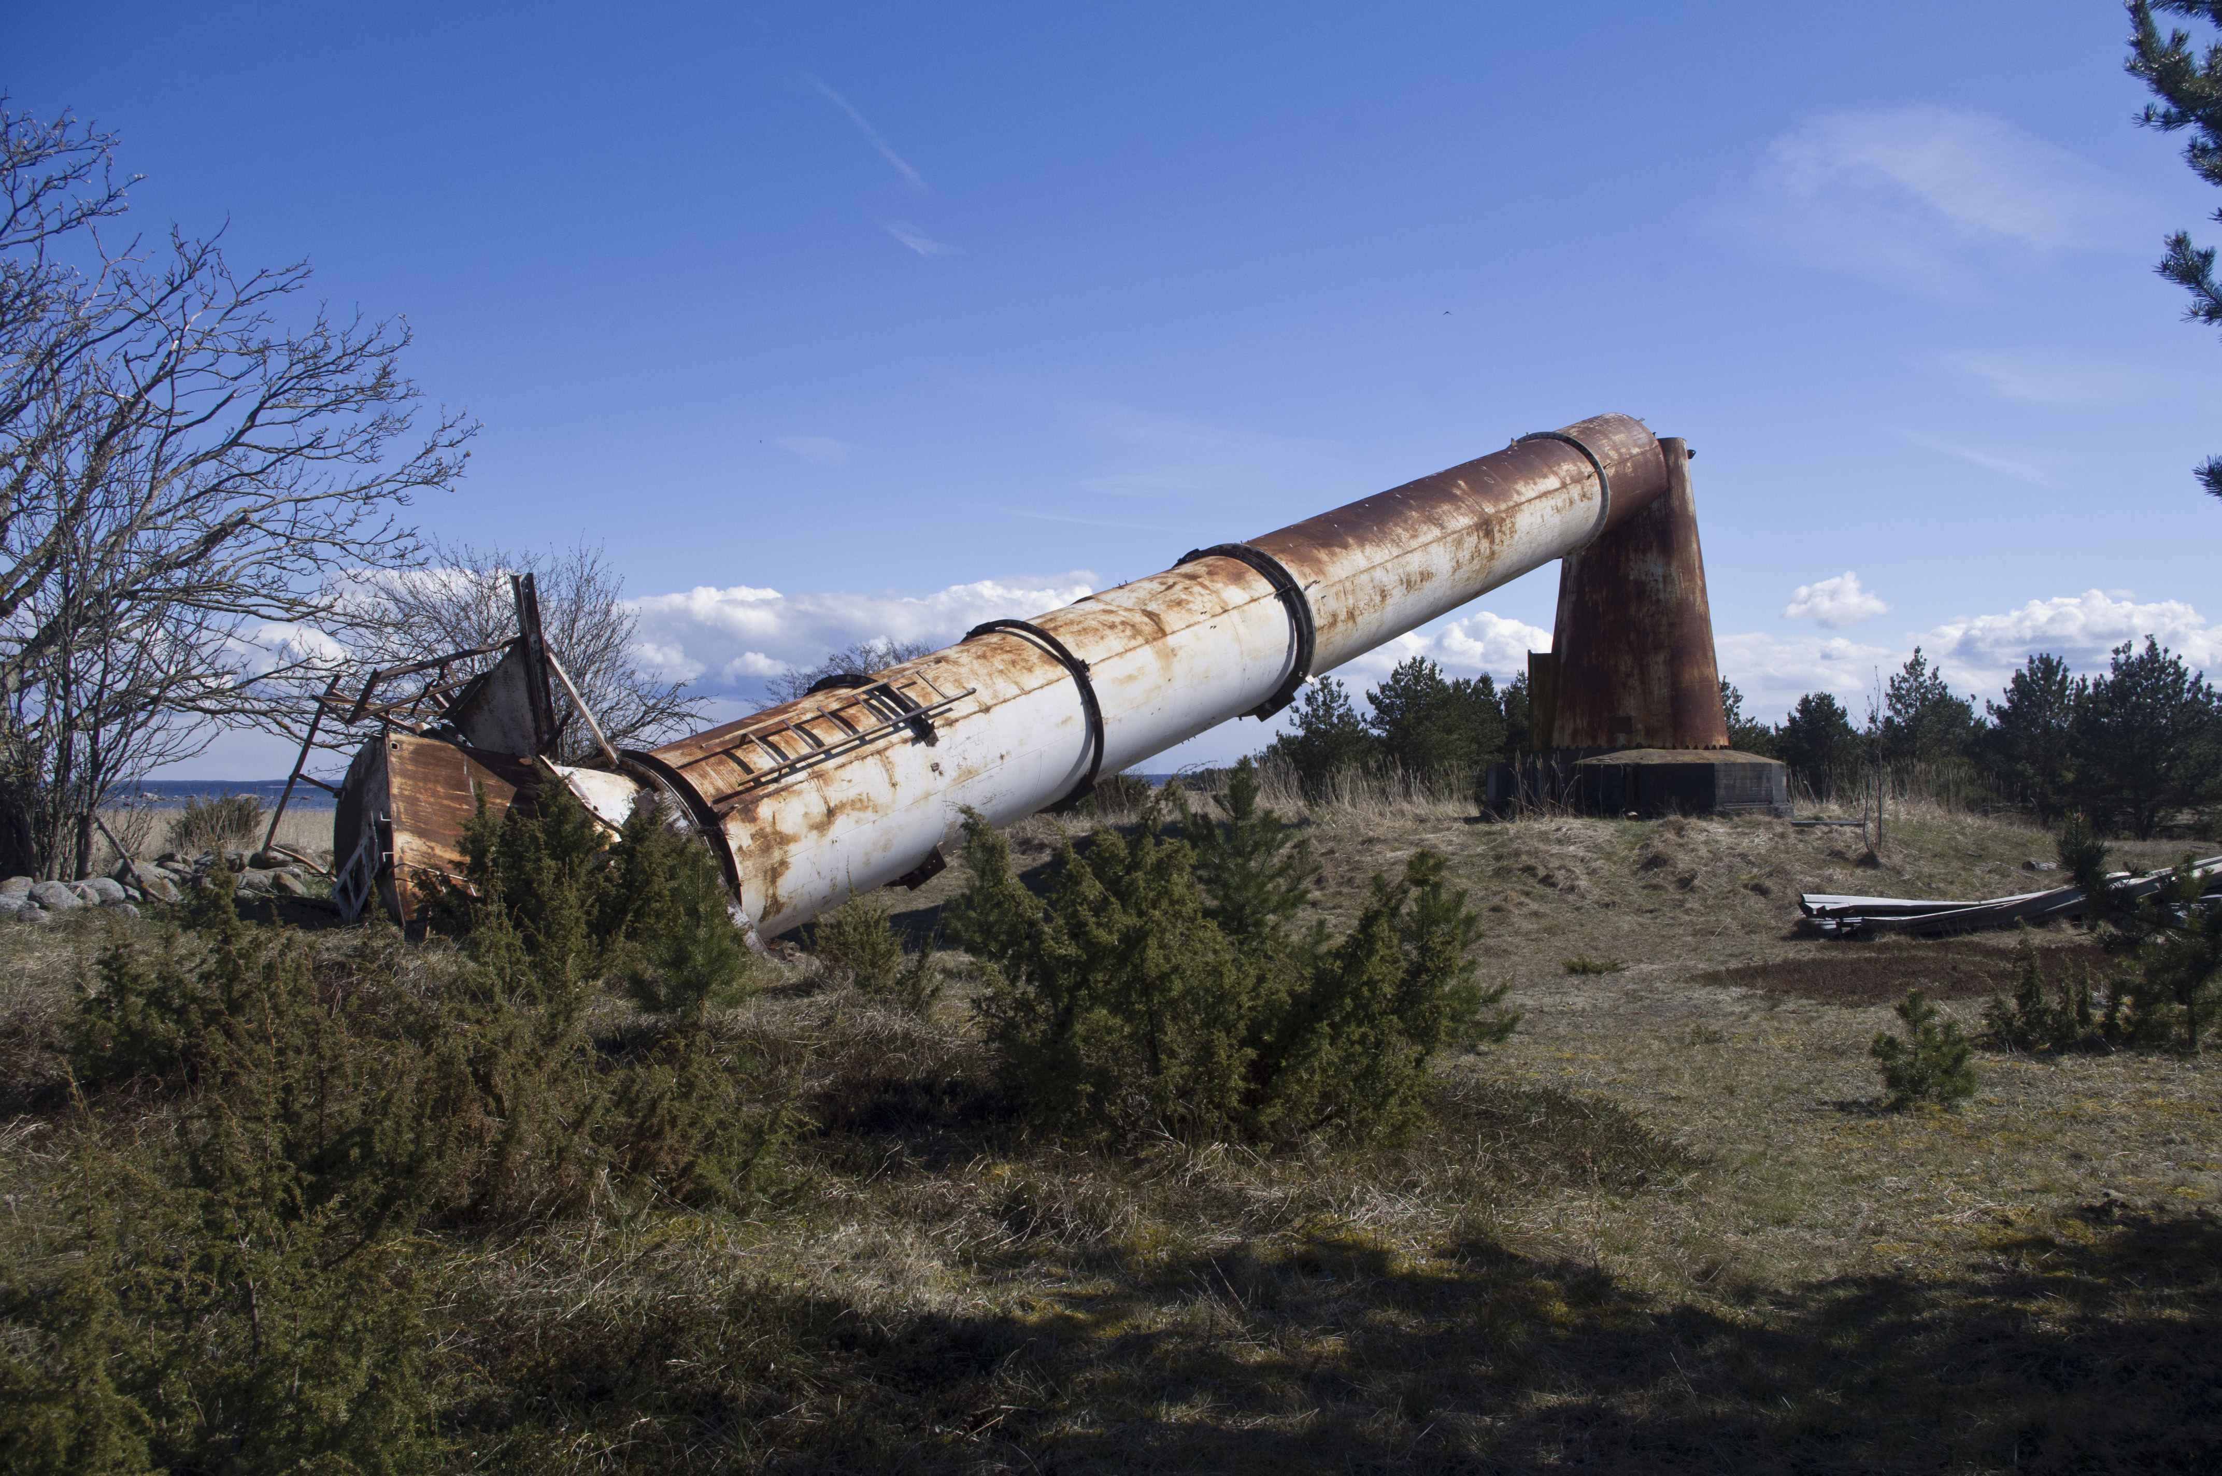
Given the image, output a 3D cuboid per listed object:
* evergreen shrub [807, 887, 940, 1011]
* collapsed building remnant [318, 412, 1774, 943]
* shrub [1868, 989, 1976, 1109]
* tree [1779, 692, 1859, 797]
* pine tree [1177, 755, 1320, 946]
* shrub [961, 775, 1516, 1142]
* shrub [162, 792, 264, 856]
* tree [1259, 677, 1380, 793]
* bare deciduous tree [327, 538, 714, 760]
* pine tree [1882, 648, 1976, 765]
[{"bbox_3d":[-1.609,1.444,12.600,0.934,0.841,0.800,0,-1,0],"label":"evergreen shrub"},{"bbox_3d":[2.869,-1.685,23.876,6.000,7.600,24.500,-1,-1,37],"label":"collapsed building remnant"},{"bbox_3d":[3.870,1.474,8.800,0.512,0.561,0.480,0,-1,0],"label":"shrub"},{"bbox_3d":[16.448,0.500,43.000,2.034,3.139,2.000,0,-1,0],"label":"tree"},{"bbox_3d":[0.858,0.955,11.500,0.956,1.704,1.000,0,-1,0],"label":"pine tree"},{"bbox_3d":[0.579,1.005,9.000,2.754,1.546,2.100,0,-1,0],"label":"shrub"},{"bbox_3d":[-15.530,1.618,32.000,1.825,1.343,1.700,0,-1,0],"label":"shrub"},{"bbox_3d":[4.657,0.347,41.000,2.630,3.504,2.500,0,-1,0],"label":"tree"},{"bbox_3d":[-10.486,-0.568,33.000,6.629,5.895,5.800,0,-1,0],"label":"bare deciduous tree"},{"bbox_3d":[19.032,-0.012,43.000,2.289,4.133,2.200,0,-1,0],"label":"pine tree"}]

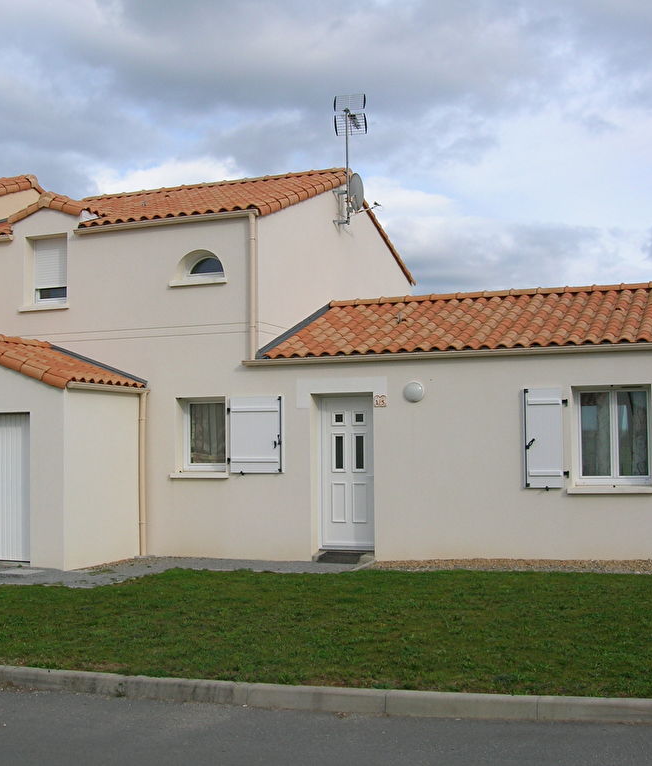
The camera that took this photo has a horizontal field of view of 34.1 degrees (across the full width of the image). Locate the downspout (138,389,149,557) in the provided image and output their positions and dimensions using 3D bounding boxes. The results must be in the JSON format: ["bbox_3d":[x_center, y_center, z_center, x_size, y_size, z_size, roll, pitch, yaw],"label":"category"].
[{"bbox_3d":[-2.695,1.343,15.752,0.095,2.436,0.100,-2,-3,22],"label":"downspout"}]

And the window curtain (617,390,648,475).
[{"bbox_3d":[3.909,0.645,13.544,0.400,1.090,0.080,-2,-3,22],"label":"window curtain"}]

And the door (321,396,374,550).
[{"bbox_3d":[0.325,1.248,14.695,0.880,2.130,0.080,-2,-4,22],"label":"door"}]

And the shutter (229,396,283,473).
[{"bbox_3d":[-0.983,0.737,14.938,0.800,1.060,0.050,-2,-4,22],"label":"shutter"}]

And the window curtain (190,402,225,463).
[{"bbox_3d":[-1.745,0.729,15.666,0.570,0.900,0.070,-2,-4,22],"label":"window curtain"}]

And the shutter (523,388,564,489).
[{"bbox_3d":[2.741,0.699,13.397,0.490,1.250,0.050,-2,-4,22],"label":"shutter"}]

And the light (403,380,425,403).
[{"bbox_3d":[1.177,0.120,14.251,0.290,0.290,0.120,-2,-3,22],"label":"light"}]

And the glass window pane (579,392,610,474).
[{"bbox_3d":[3.348,0.640,13.218,0.380,1.055,0.030,-2,-3,23],"label":"glass window pane"}]

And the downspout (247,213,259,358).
[{"bbox_3d":[-1.036,-1.365,15.053,0.110,2.120,0.100,-2,-4,22],"label":"downspout"}]

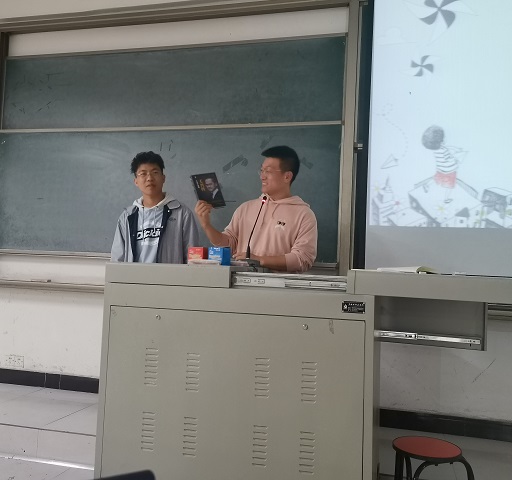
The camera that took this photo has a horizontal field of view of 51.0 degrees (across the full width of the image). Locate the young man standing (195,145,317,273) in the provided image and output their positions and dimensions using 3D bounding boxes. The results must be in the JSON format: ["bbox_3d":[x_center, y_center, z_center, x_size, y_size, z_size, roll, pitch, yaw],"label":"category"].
[{"bbox_3d":[-0.014,0.332,3.151,0.660,1.780,0.460,1,-2,22],"label":"young man standing"}]

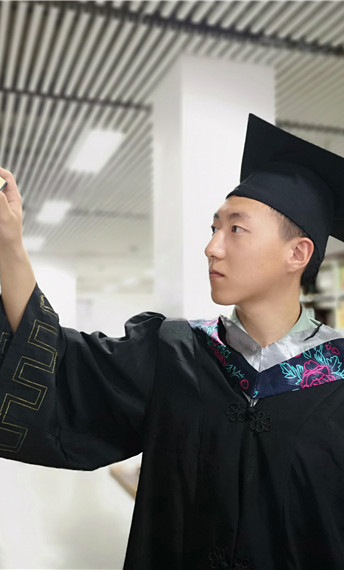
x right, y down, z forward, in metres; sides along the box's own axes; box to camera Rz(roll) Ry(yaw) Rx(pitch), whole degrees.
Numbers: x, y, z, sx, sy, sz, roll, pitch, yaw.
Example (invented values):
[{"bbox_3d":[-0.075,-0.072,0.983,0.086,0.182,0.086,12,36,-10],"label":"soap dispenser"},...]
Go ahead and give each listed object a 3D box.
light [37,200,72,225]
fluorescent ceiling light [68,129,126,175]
[{"bbox_3d":[-1.557,-0.974,7.754,0.300,0.080,1.200,2,-5,-19],"label":"light"},{"bbox_3d":[-0.682,-1.195,5.264,0.300,0.080,1.200,2,-5,-19],"label":"fluorescent ceiling light"}]

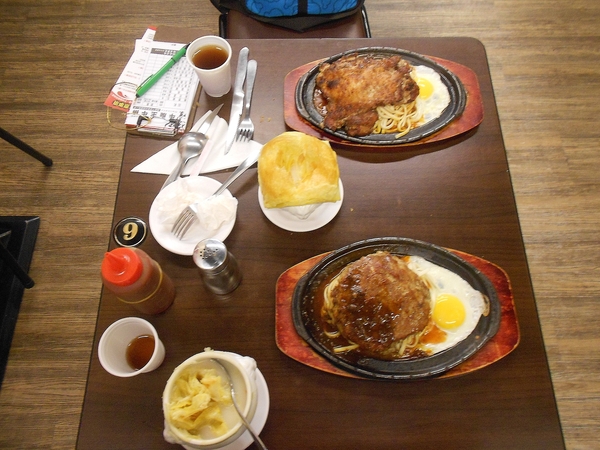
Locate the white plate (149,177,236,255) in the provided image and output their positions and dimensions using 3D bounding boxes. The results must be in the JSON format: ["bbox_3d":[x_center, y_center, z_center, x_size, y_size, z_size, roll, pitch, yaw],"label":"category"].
[{"bbox_3d":[-0.161,-0.014,0.686,0.131,0.021,0.131,0,69,0],"label":"white plate"}]

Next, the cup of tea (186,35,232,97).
[{"bbox_3d":[-0.148,-0.265,0.771,0.073,0.076,0.073,0,68,0],"label":"cup of tea"}]

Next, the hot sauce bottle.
[{"bbox_3d":[-0.219,0.069,0.589,0.070,0.158,0.070,0,68,0],"label":"hot sauce bottle"}]

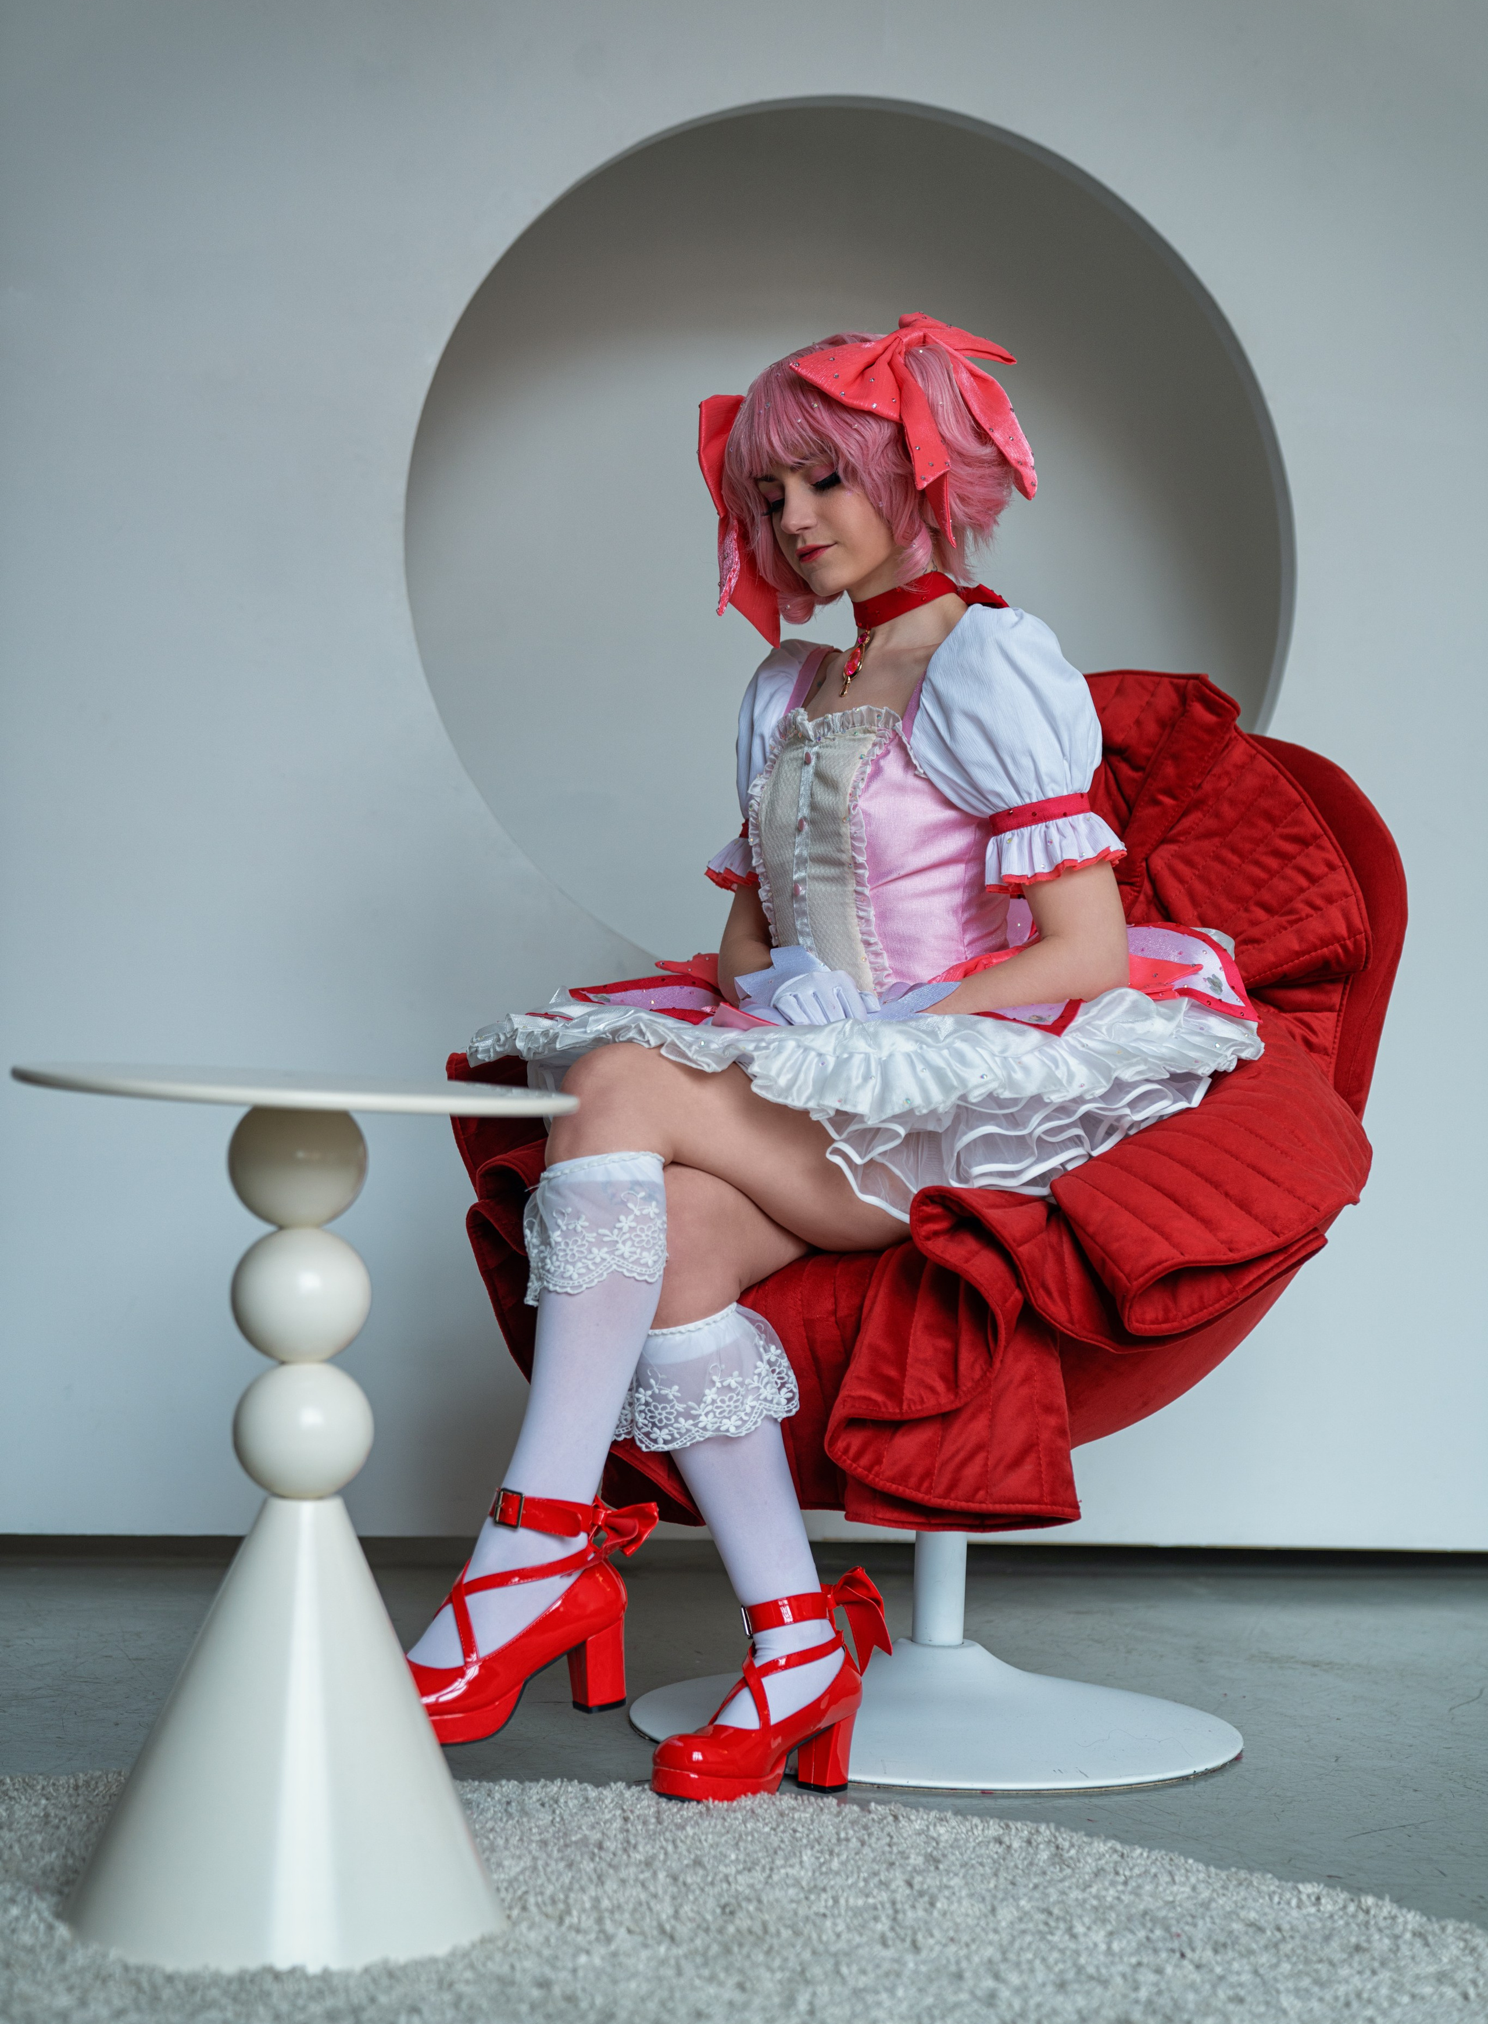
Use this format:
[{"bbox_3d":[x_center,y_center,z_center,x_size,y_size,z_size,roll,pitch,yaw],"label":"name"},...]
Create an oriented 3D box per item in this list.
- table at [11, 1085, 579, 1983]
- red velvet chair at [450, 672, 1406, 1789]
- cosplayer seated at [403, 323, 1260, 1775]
[{"bbox_3d":[-0.350,0.378,2.436,0.438,0.649,0.438,2,-1,0],"label":"table"},{"bbox_3d":[0.192,0.197,3.253,1.050,1.100,0.950,1,-1,38],"label":"red velvet chair"},{"bbox_3d":[0.111,0.025,3.137,0.900,1.433,0.640,3,-1,-42],"label":"cosplayer seated"}]

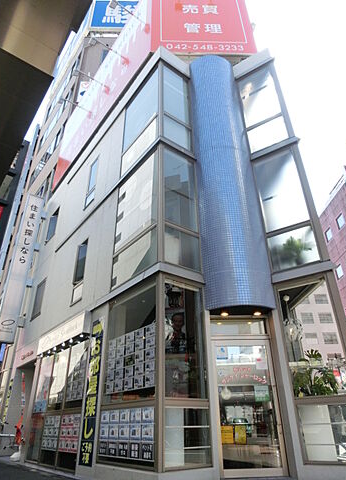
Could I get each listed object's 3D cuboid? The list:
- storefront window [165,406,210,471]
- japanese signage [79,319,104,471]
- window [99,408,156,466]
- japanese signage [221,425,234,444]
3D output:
[{"bbox_3d":[0.224,3.029,5.123,0.895,0.809,0.100,19,-35,-32],"label":"storefront window"},{"bbox_3d":[-1.700,3.057,6.951,0.060,2.751,0.526,20,-36,-32],"label":"japanese signage"},{"bbox_3d":[-0.849,3.415,5.824,0.090,0.880,1.900,19,-35,-32],"label":"window"},{"bbox_3d":[0.970,3.454,5.894,0.210,0.290,0.020,-1,-29,0],"label":"japanese signage"}]

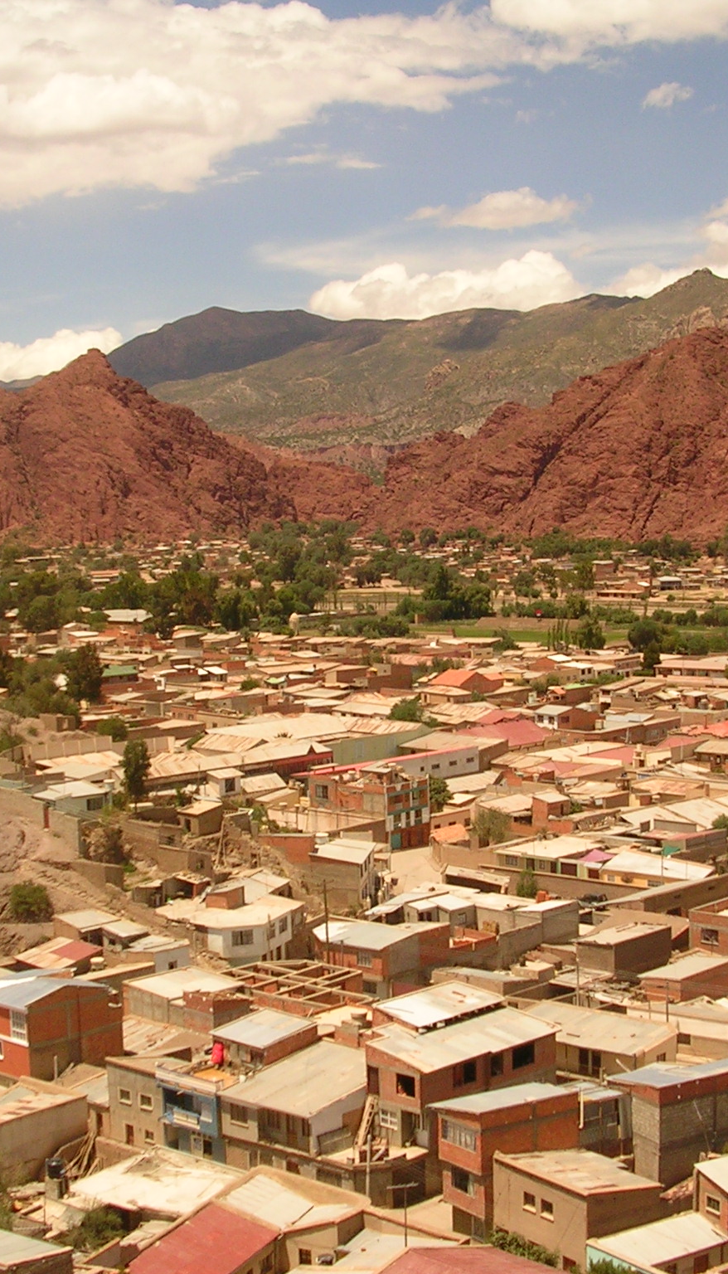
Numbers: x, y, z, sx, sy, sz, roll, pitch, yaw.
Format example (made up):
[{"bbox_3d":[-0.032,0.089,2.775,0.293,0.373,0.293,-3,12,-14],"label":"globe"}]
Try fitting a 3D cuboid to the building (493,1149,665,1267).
[{"bbox_3d":[13.370,35.660,116.530,5.900,5.900,9.000,-5,7,-33],"label":"building"}]

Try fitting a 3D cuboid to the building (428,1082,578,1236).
[{"bbox_3d":[9.680,34.380,124.340,8.200,8.700,4.900,-5,7,-33],"label":"building"}]

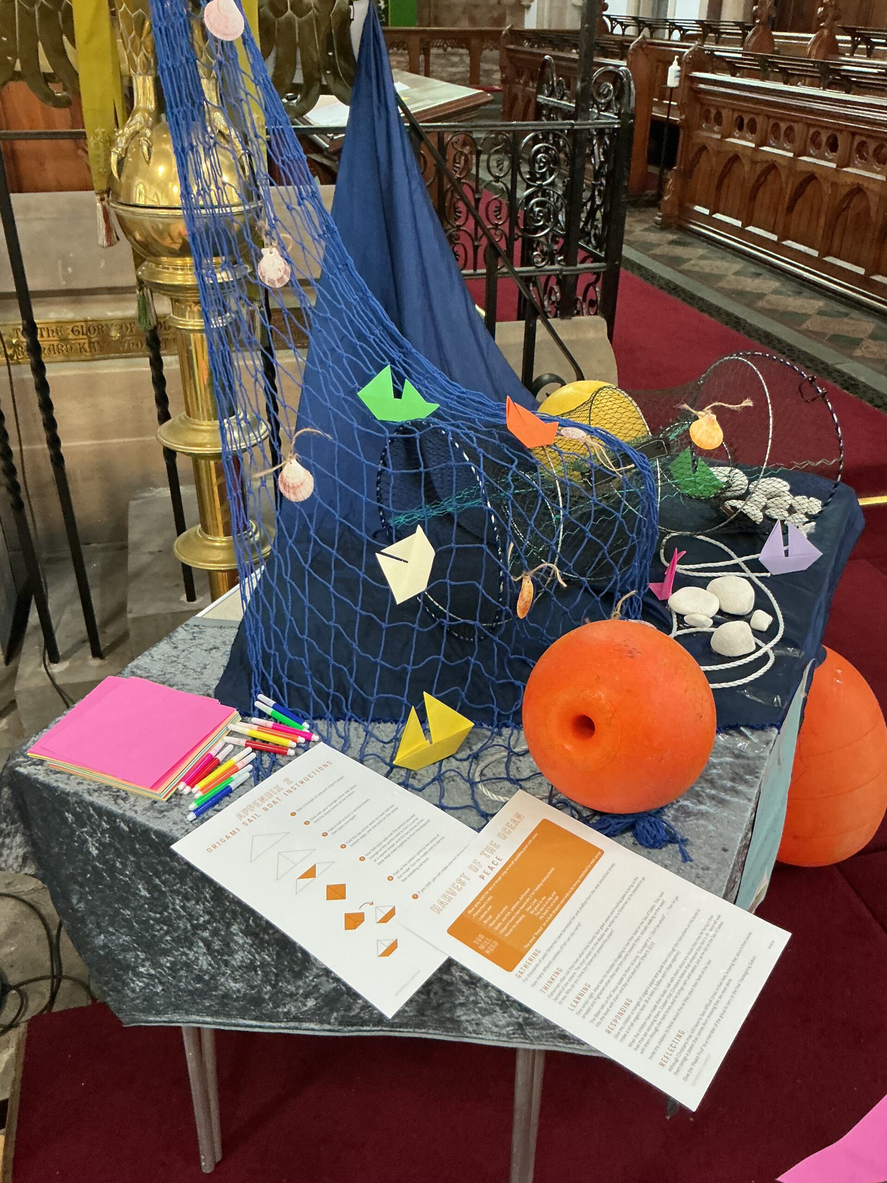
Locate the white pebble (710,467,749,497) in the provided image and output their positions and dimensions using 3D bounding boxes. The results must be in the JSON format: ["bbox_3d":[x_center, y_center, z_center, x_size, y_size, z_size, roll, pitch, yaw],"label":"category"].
[{"bbox_3d":[0.480,-0.185,1.679,0.078,0.047,0.062,0,31,0],"label":"white pebble"}]

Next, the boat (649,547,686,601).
[{"bbox_3d":[0.317,-0.033,1.393,0.045,0.074,0.098,3,31,5],"label":"boat"}]

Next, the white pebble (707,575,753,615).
[{"bbox_3d":[0.392,0.005,1.354,0.063,0.049,0.069,0,31,0],"label":"white pebble"}]

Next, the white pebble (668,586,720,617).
[{"bbox_3d":[0.341,0.015,1.351,0.069,0.036,0.053,13,33,21],"label":"white pebble"}]

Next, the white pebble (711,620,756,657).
[{"bbox_3d":[0.370,0.060,1.265,0.058,0.045,0.057,0,31,0],"label":"white pebble"}]

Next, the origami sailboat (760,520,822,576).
[{"bbox_3d":[0.508,-0.066,1.452,0.101,0.072,0.038,-6,31,-10],"label":"origami sailboat"}]

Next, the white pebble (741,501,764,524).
[{"bbox_3d":[0.499,-0.129,1.602,0.028,0.027,0.047,-23,38,-34],"label":"white pebble"}]

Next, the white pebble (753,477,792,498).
[{"bbox_3d":[0.552,-0.174,1.671,0.068,0.034,0.052,0,31,0],"label":"white pebble"}]

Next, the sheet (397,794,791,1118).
[{"bbox_3d":[0.139,0.309,0.913,0.298,0.004,0.211,23,39,29],"label":"sheet"}]

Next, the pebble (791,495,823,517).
[{"bbox_3d":[0.593,-0.140,1.617,0.052,0.032,0.045,0,31,0],"label":"pebble"}]

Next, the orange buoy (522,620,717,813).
[{"bbox_3d":[0.177,0.126,1.001,0.200,0.200,0.197,0,31,0],"label":"orange buoy"}]

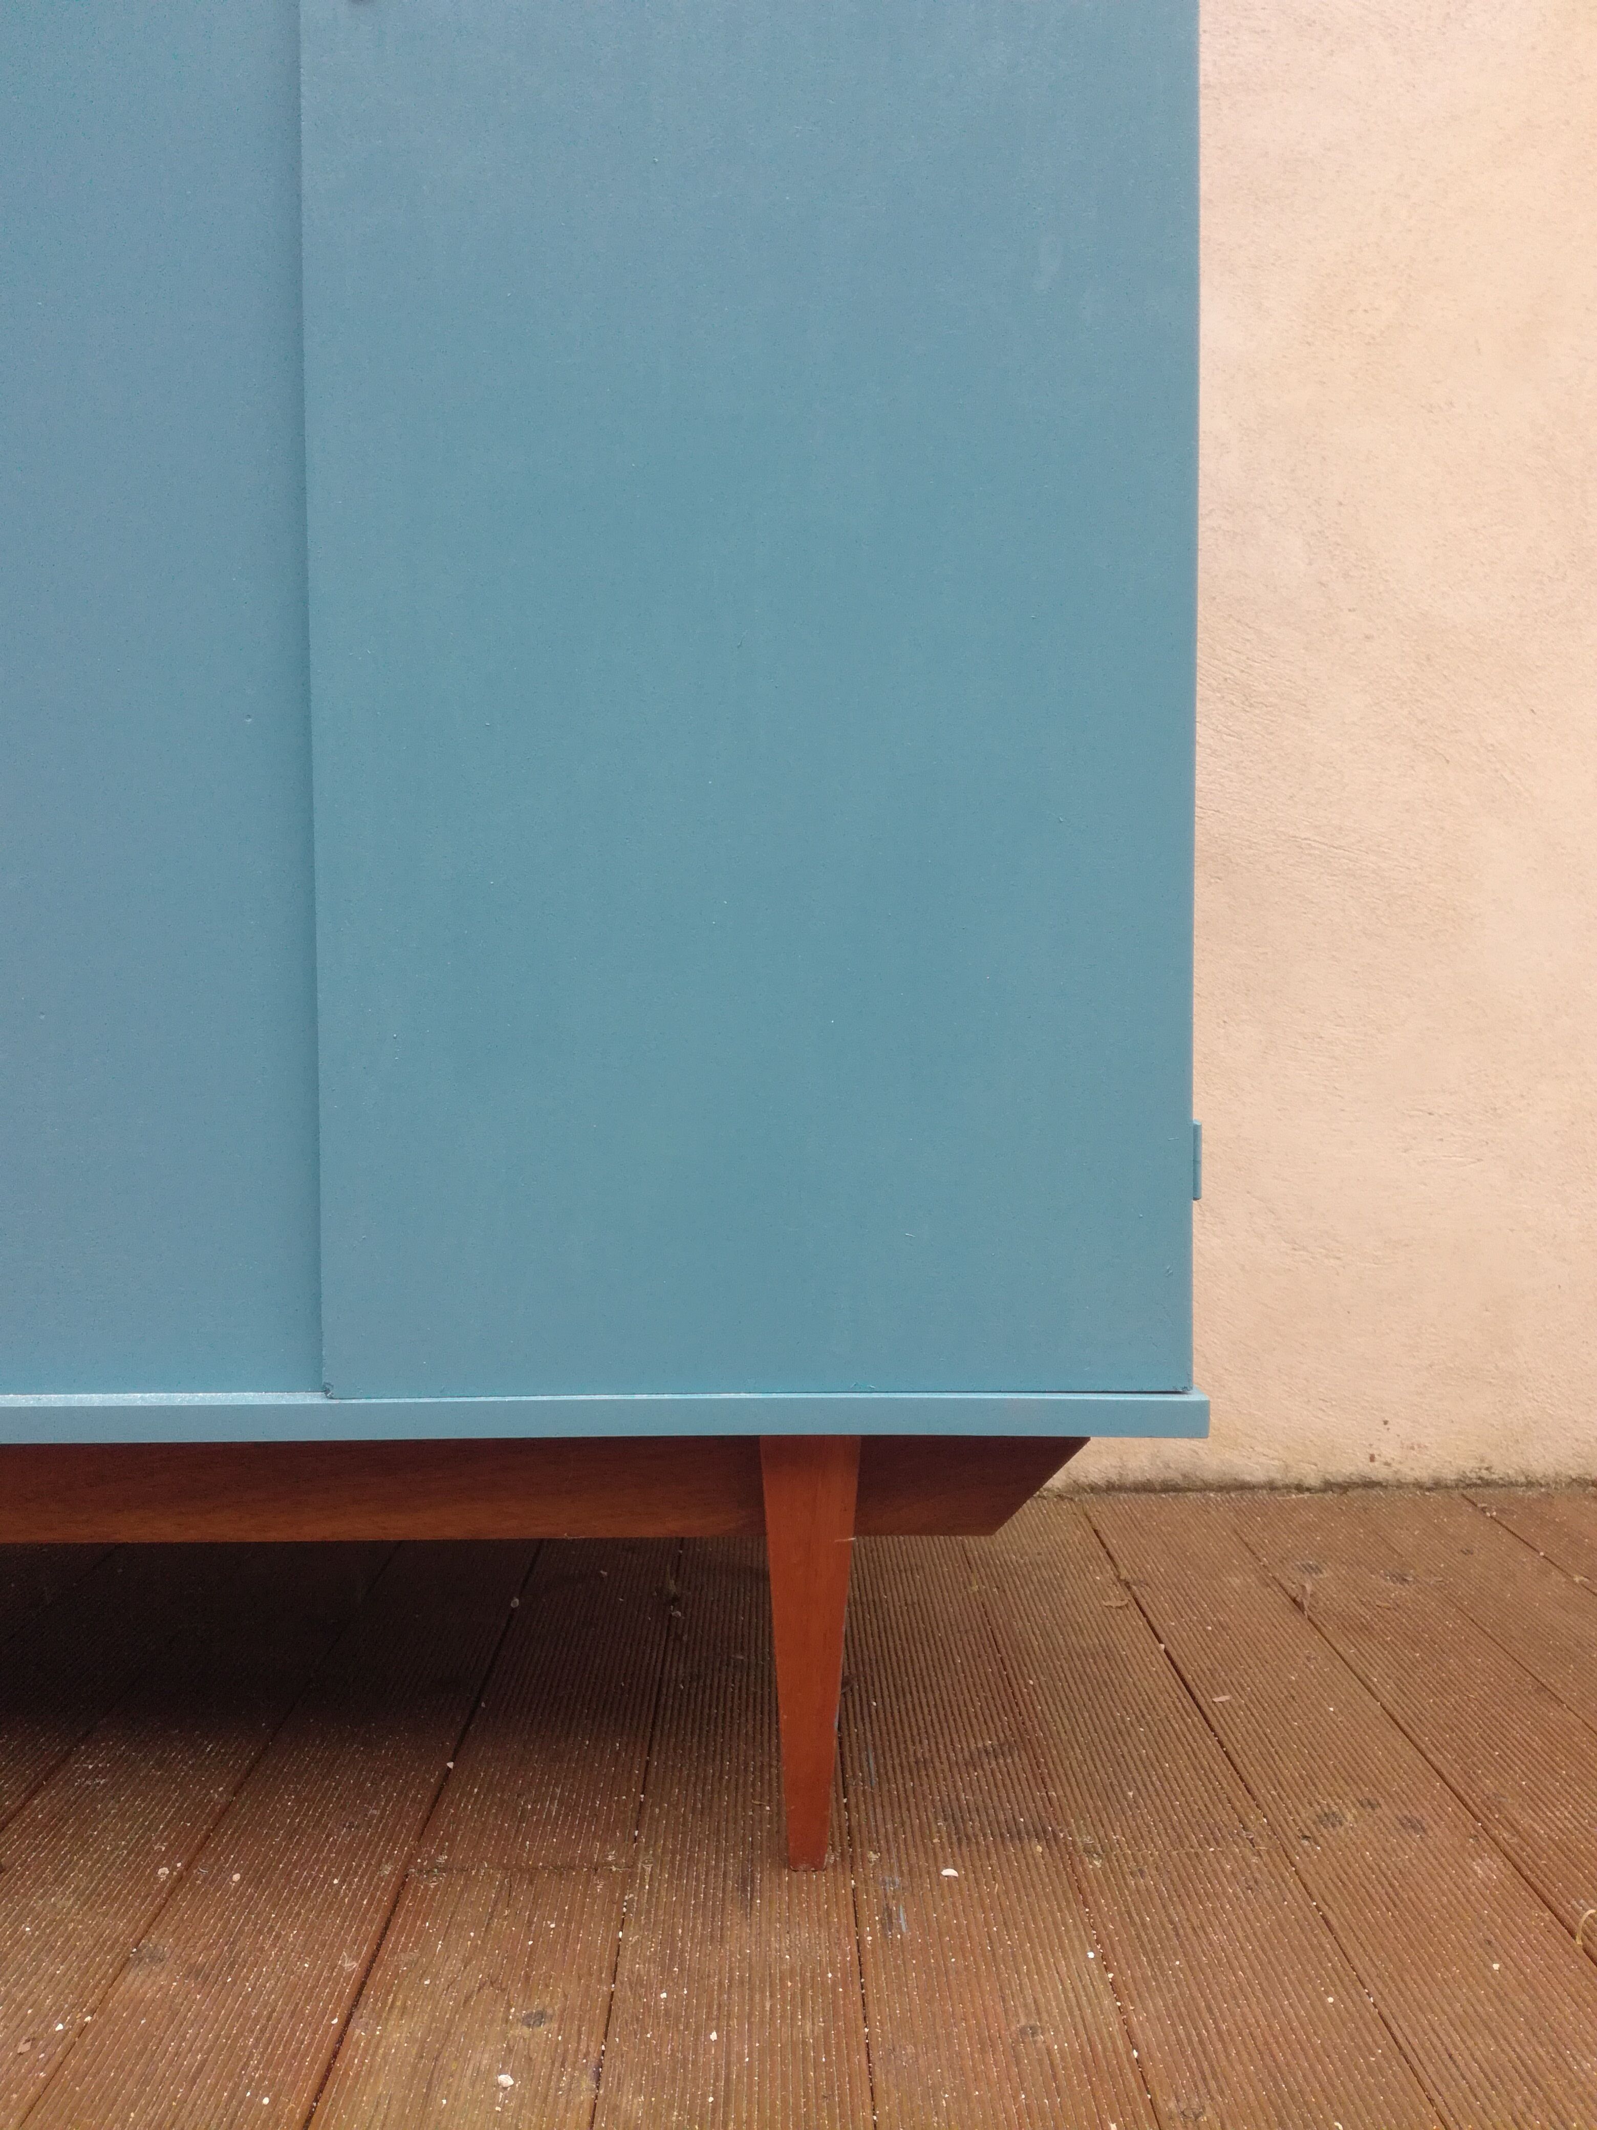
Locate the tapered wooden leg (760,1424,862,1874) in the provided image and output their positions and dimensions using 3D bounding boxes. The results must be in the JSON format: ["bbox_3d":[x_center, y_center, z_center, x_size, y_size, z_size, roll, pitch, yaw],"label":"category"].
[{"bbox_3d":[0.007,0.381,1.100,0.065,0.286,0.050,0,3,-1],"label":"tapered wooden leg"}]

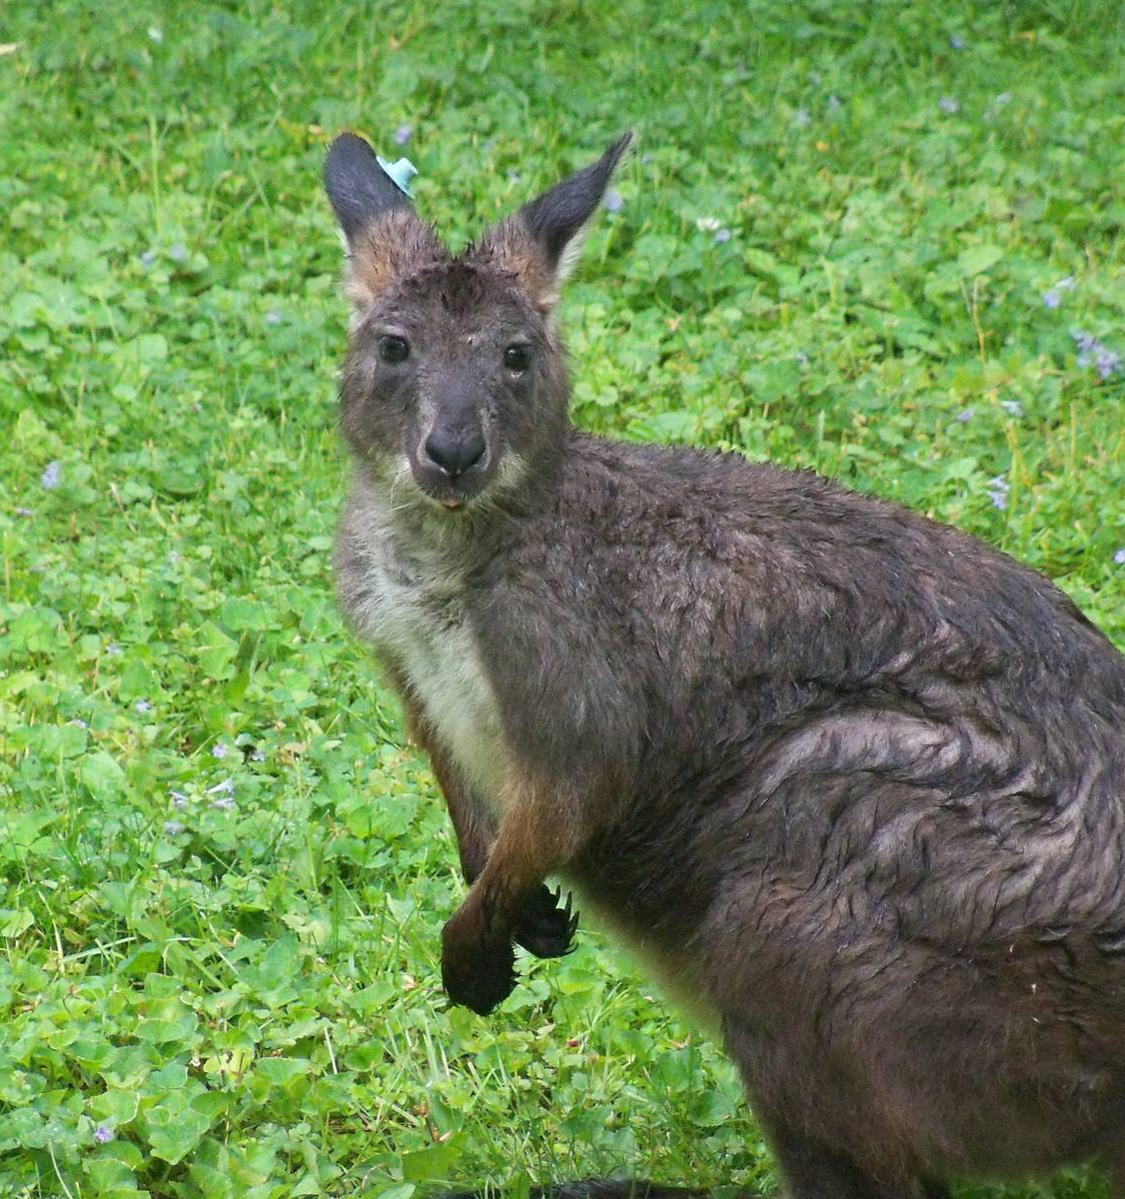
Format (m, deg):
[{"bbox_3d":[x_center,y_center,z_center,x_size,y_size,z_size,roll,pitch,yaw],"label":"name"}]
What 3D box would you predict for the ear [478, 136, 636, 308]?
[{"bbox_3d":[-0.004,-0.172,6.030,0.042,0.090,0.046,33,-3,-23],"label":"ear"}]

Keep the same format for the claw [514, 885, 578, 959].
[{"bbox_3d":[-0.009,0.147,6.030,0.034,0.034,0.030,-2,13,-7],"label":"claw"}]

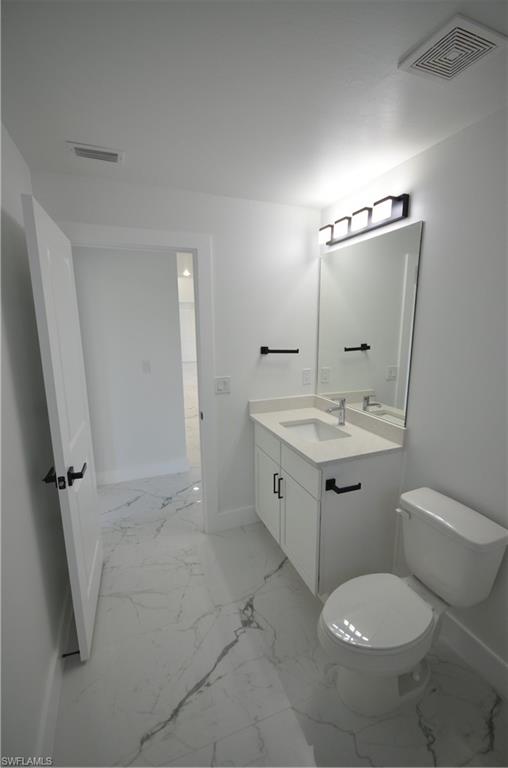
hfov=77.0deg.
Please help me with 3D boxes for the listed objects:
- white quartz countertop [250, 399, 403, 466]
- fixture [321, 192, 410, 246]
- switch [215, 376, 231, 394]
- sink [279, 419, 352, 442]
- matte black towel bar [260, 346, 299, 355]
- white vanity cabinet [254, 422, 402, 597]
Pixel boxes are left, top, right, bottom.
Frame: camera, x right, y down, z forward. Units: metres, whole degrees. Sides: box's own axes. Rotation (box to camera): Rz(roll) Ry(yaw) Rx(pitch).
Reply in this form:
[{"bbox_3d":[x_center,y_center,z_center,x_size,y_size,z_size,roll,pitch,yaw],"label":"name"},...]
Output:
[{"bbox_3d":[0.408,0.253,2.089,0.575,0.129,0.911,-5,12,-22],"label":"white quartz countertop"},{"bbox_3d":[0.620,-0.964,1.931,0.110,0.117,0.670,-5,12,-22],"label":"fixture"},{"bbox_3d":[-0.220,0.014,2.280,0.112,0.120,0.009,-5,12,-22],"label":"switch"},{"bbox_3d":[0.390,0.387,2.086,0.325,0.165,0.424,-5,12,-22],"label":"sink"},{"bbox_3d":[0.195,-0.248,2.361,0.275,0.058,0.084,-5,12,-22],"label":"matte black towel bar"},{"bbox_3d":[0.430,0.743,2.207,0.524,0.878,0.880,-5,12,-22],"label":"white vanity cabinet"}]

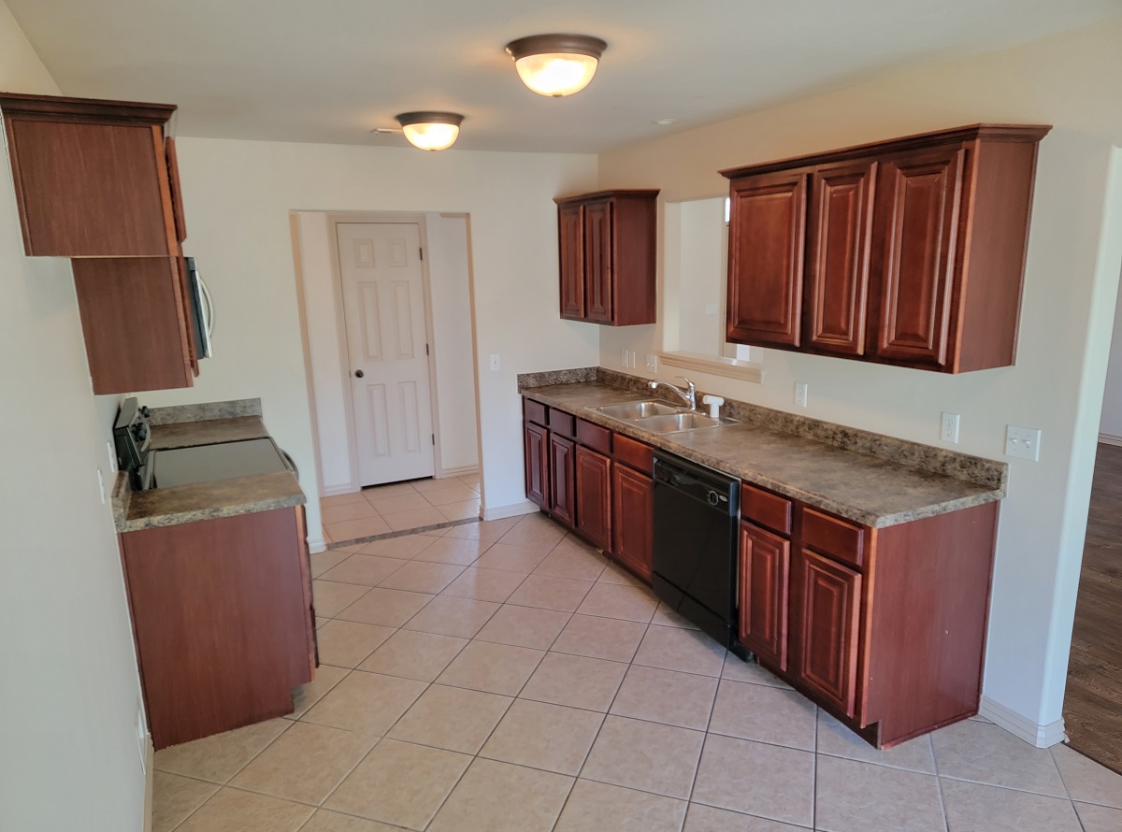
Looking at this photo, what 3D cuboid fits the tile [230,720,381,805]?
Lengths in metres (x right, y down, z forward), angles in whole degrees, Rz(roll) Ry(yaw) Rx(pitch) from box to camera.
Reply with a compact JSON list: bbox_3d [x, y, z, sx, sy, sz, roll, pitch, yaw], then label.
[{"bbox_3d":[-0.948,1.288,2.902,0.395,0.010,0.395,3,13,19],"label":"tile"}]

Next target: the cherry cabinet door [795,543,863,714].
[{"bbox_3d":[0.982,0.785,2.868,0.020,0.540,0.274,-7,14,-26],"label":"cherry cabinet door"}]

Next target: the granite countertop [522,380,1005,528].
[{"bbox_3d":[0.693,0.055,4.148,0.648,0.040,3.101,-7,14,-25],"label":"granite countertop"}]

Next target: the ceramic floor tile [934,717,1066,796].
[{"bbox_3d":[1.577,1.234,2.849,0.392,0.010,0.392,3,13,19],"label":"ceramic floor tile"}]

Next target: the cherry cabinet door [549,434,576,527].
[{"bbox_3d":[0.012,0.395,4.769,0.020,0.540,0.310,-7,14,-26],"label":"cherry cabinet door"}]

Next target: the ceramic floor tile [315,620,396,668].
[{"bbox_3d":[-1.055,1.099,3.752,0.392,0.010,0.392,3,13,19],"label":"ceramic floor tile"}]

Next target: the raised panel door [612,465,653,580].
[{"bbox_3d":[0.374,0.540,4.059,0.020,0.540,0.366,-7,14,-26],"label":"raised panel door"}]

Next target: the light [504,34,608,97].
[{"bbox_3d":[-0.011,-1.071,2.421,0.317,0.143,0.317,-2,12,0],"label":"light"}]

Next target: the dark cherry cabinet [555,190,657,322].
[{"bbox_3d":[0.277,-1.016,5.035,0.343,0.802,0.798,-7,14,-25],"label":"dark cherry cabinet"}]

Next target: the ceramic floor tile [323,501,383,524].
[{"bbox_3d":[-1.560,0.707,5.644,0.390,0.010,0.385,-7,14,-25],"label":"ceramic floor tile"}]

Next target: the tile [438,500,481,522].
[{"bbox_3d":[-0.679,0.681,5.648,0.390,0.010,0.380,-7,14,-25],"label":"tile"}]

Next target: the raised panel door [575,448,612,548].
[{"bbox_3d":[0.184,0.464,4.433,0.020,0.540,0.390,-7,14,-26],"label":"raised panel door"}]

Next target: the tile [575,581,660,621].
[{"bbox_3d":[0.320,0.991,4.125,0.392,0.010,0.392,3,13,19],"label":"tile"}]

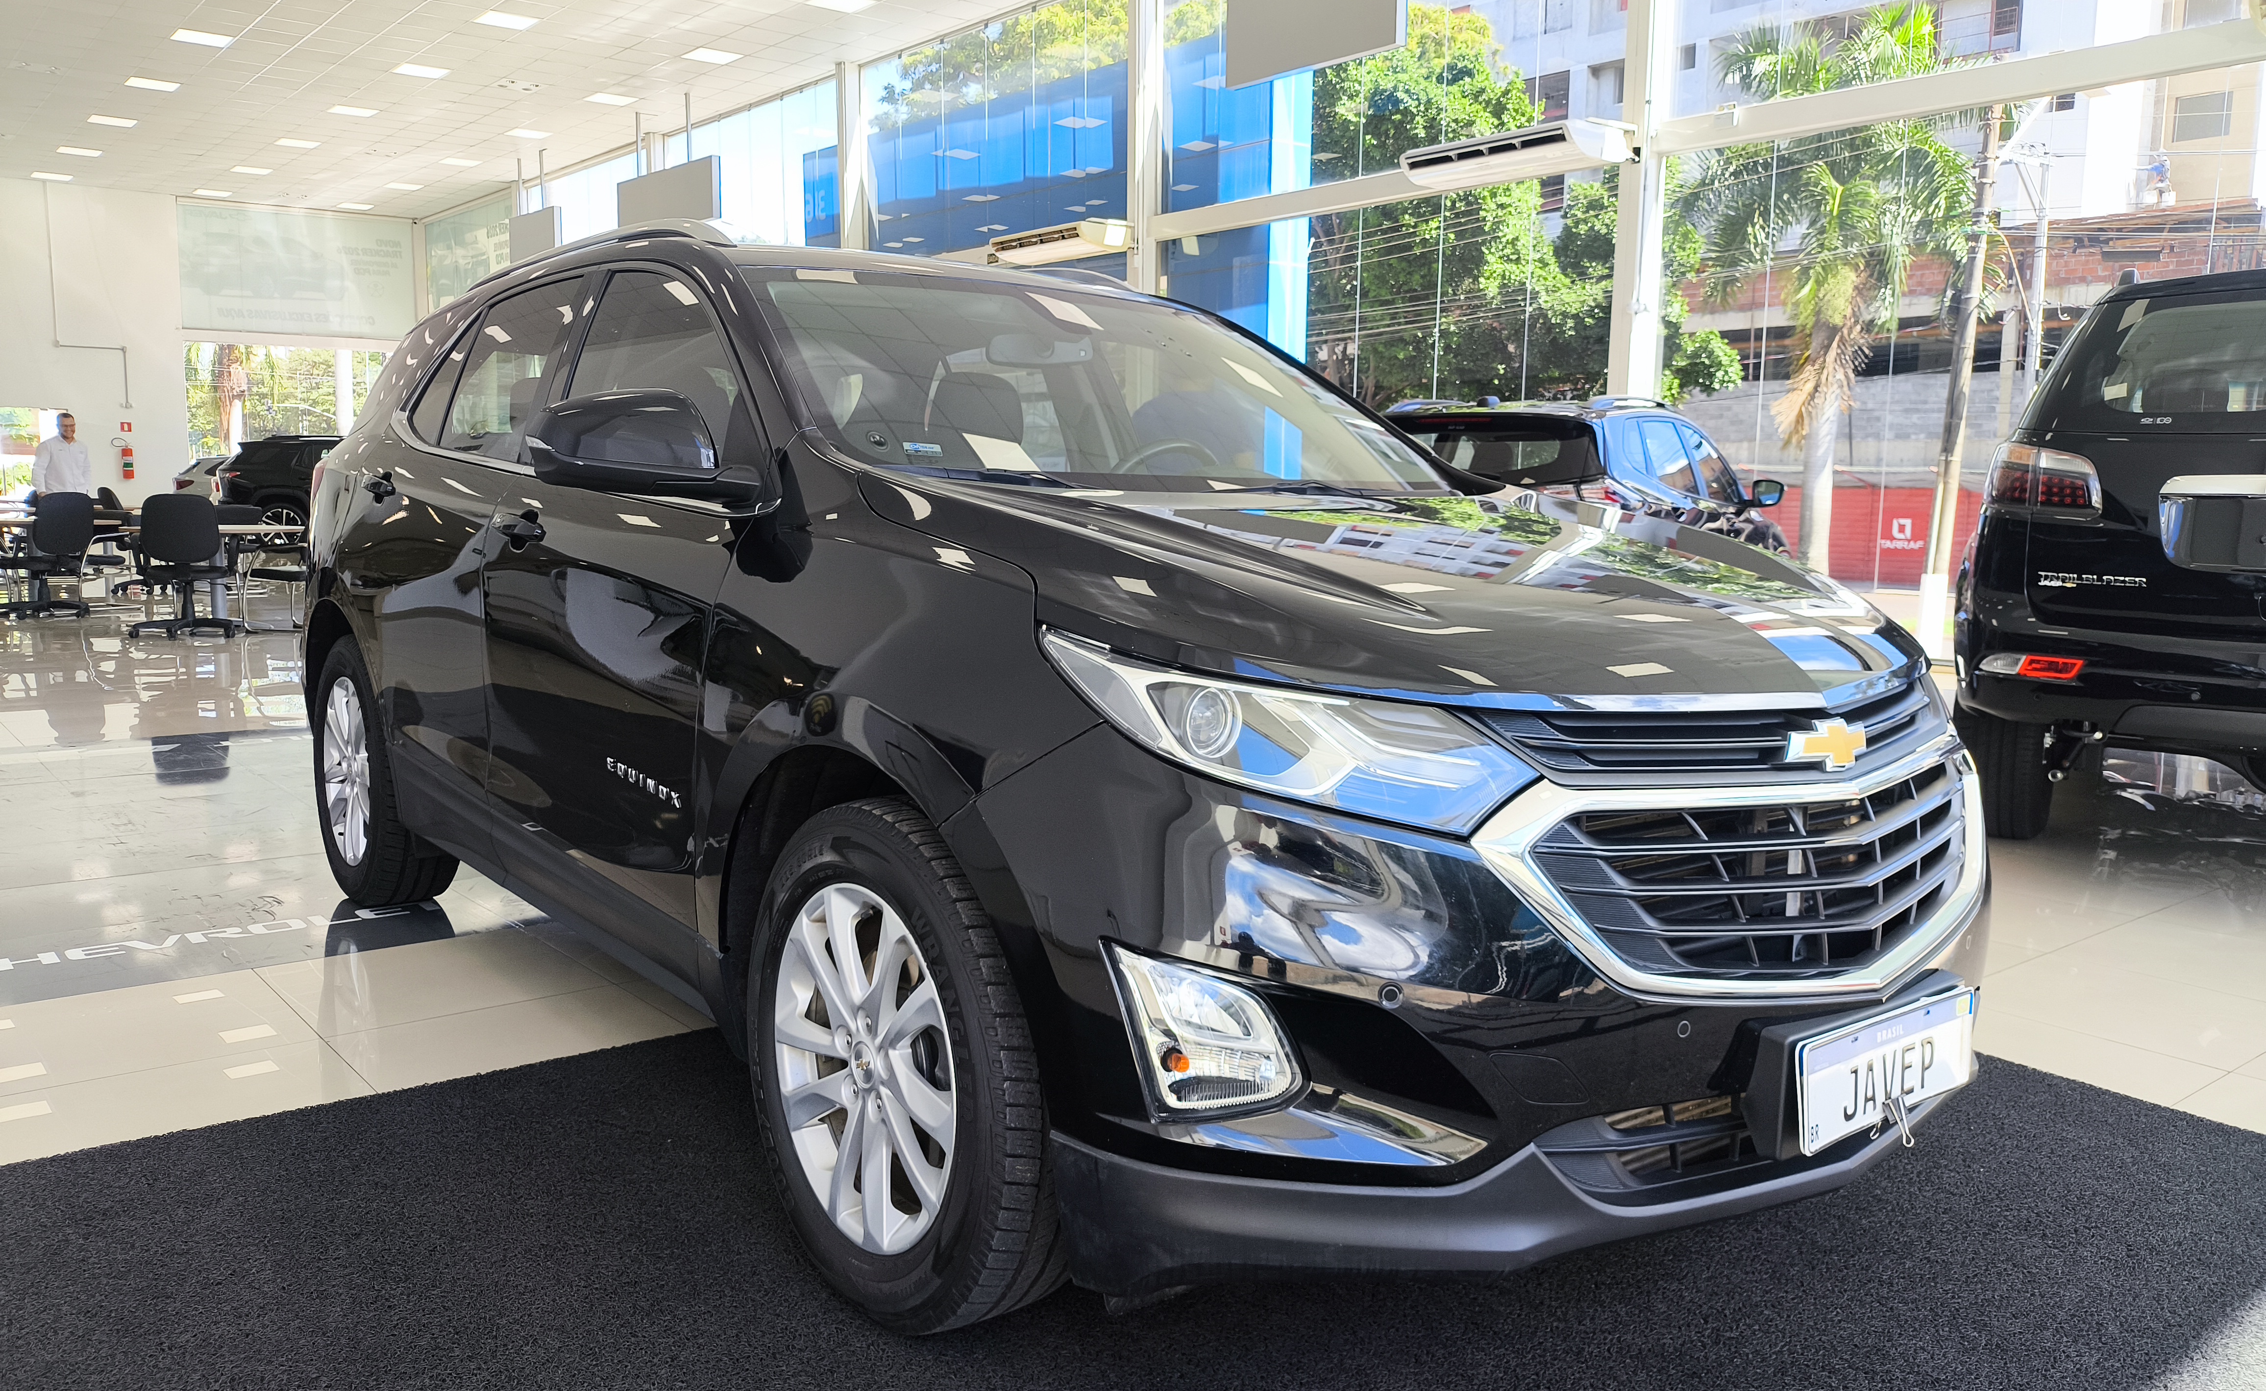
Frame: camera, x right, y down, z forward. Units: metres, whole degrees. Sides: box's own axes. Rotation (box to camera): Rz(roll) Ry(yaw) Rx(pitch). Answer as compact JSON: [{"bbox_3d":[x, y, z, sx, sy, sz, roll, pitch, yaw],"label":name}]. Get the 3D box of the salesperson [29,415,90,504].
[{"bbox_3d":[-10.947,-2.012,16.757,0.310,1.720,0.540,8,11,43],"label":"salesperson"}]

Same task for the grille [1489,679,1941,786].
[{"bbox_3d":[0.824,0.051,2.050,1.010,0.125,0.170,-3,8,-38],"label":"grille"}]

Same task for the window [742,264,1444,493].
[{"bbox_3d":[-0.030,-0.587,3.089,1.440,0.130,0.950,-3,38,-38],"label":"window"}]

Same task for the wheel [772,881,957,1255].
[{"bbox_3d":[-0.292,0.487,2.237,0.190,0.495,0.495,-6,10,-38],"label":"wheel"}]

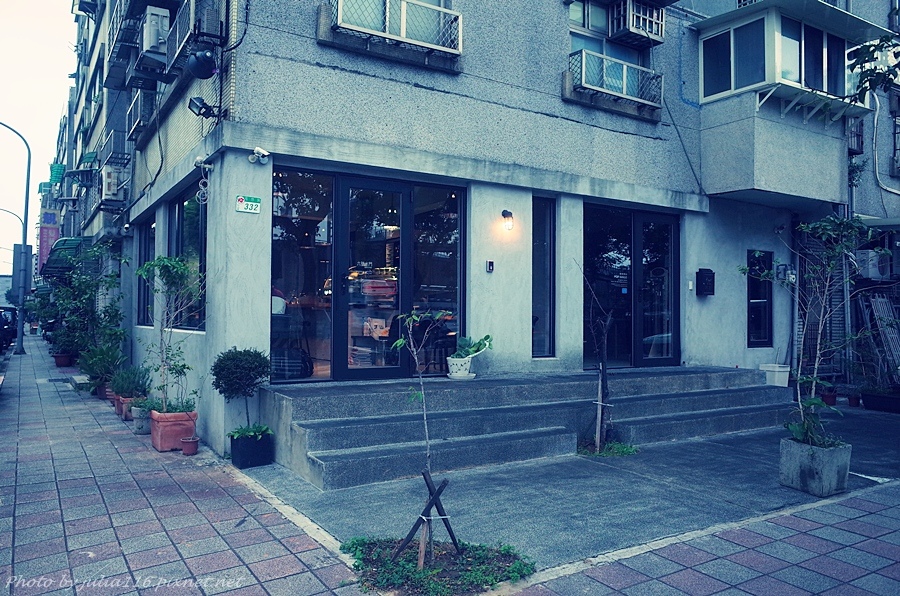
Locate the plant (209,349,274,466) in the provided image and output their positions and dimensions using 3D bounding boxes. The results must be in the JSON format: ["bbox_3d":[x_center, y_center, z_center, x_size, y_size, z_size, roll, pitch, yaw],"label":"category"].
[{"bbox_3d":[-2.003,1.038,6.708,0.550,1.133,0.530,1,-2,-32],"label":"plant"}]

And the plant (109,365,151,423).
[{"bbox_3d":[-4.436,1.307,9.748,0.560,0.740,0.520,1,-2,-32],"label":"plant"}]

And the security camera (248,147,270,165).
[{"bbox_3d":[-1.936,-1.448,7.099,0.188,0.167,0.123,0,-1,9],"label":"security camera"}]

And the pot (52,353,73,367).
[{"bbox_3d":[-9.716,1.543,17.585,0.507,0.348,0.507,1,-1,-31],"label":"pot"}]

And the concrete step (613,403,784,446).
[{"bbox_3d":[3.320,1.510,8.473,3.480,0.222,0.406,1,-1,-31],"label":"concrete step"}]

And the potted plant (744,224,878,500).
[{"bbox_3d":[3.015,0.438,5.838,0.870,2.269,0.870,1,-1,-31],"label":"potted plant"}]

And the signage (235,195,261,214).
[{"bbox_3d":[-2.072,-0.957,7.197,0.252,0.166,0.020,1,-2,-32],"label":"signage"}]

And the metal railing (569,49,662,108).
[{"bbox_3d":[2.477,-3.210,10.303,1.620,0.500,0.300,1,-2,-32],"label":"metal railing"}]

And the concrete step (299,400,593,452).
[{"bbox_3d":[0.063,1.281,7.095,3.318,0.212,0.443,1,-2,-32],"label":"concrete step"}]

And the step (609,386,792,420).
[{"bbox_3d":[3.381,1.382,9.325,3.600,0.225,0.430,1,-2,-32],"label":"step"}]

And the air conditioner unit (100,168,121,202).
[{"bbox_3d":[-6.182,-2.025,12.681,0.280,0.580,0.780,1,-2,-32],"label":"air conditioner unit"}]

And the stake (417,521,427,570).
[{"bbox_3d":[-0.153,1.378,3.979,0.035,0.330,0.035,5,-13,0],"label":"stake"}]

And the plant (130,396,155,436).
[{"bbox_3d":[-3.732,1.425,8.483,0.300,0.441,0.300,1,-2,-32],"label":"plant"}]

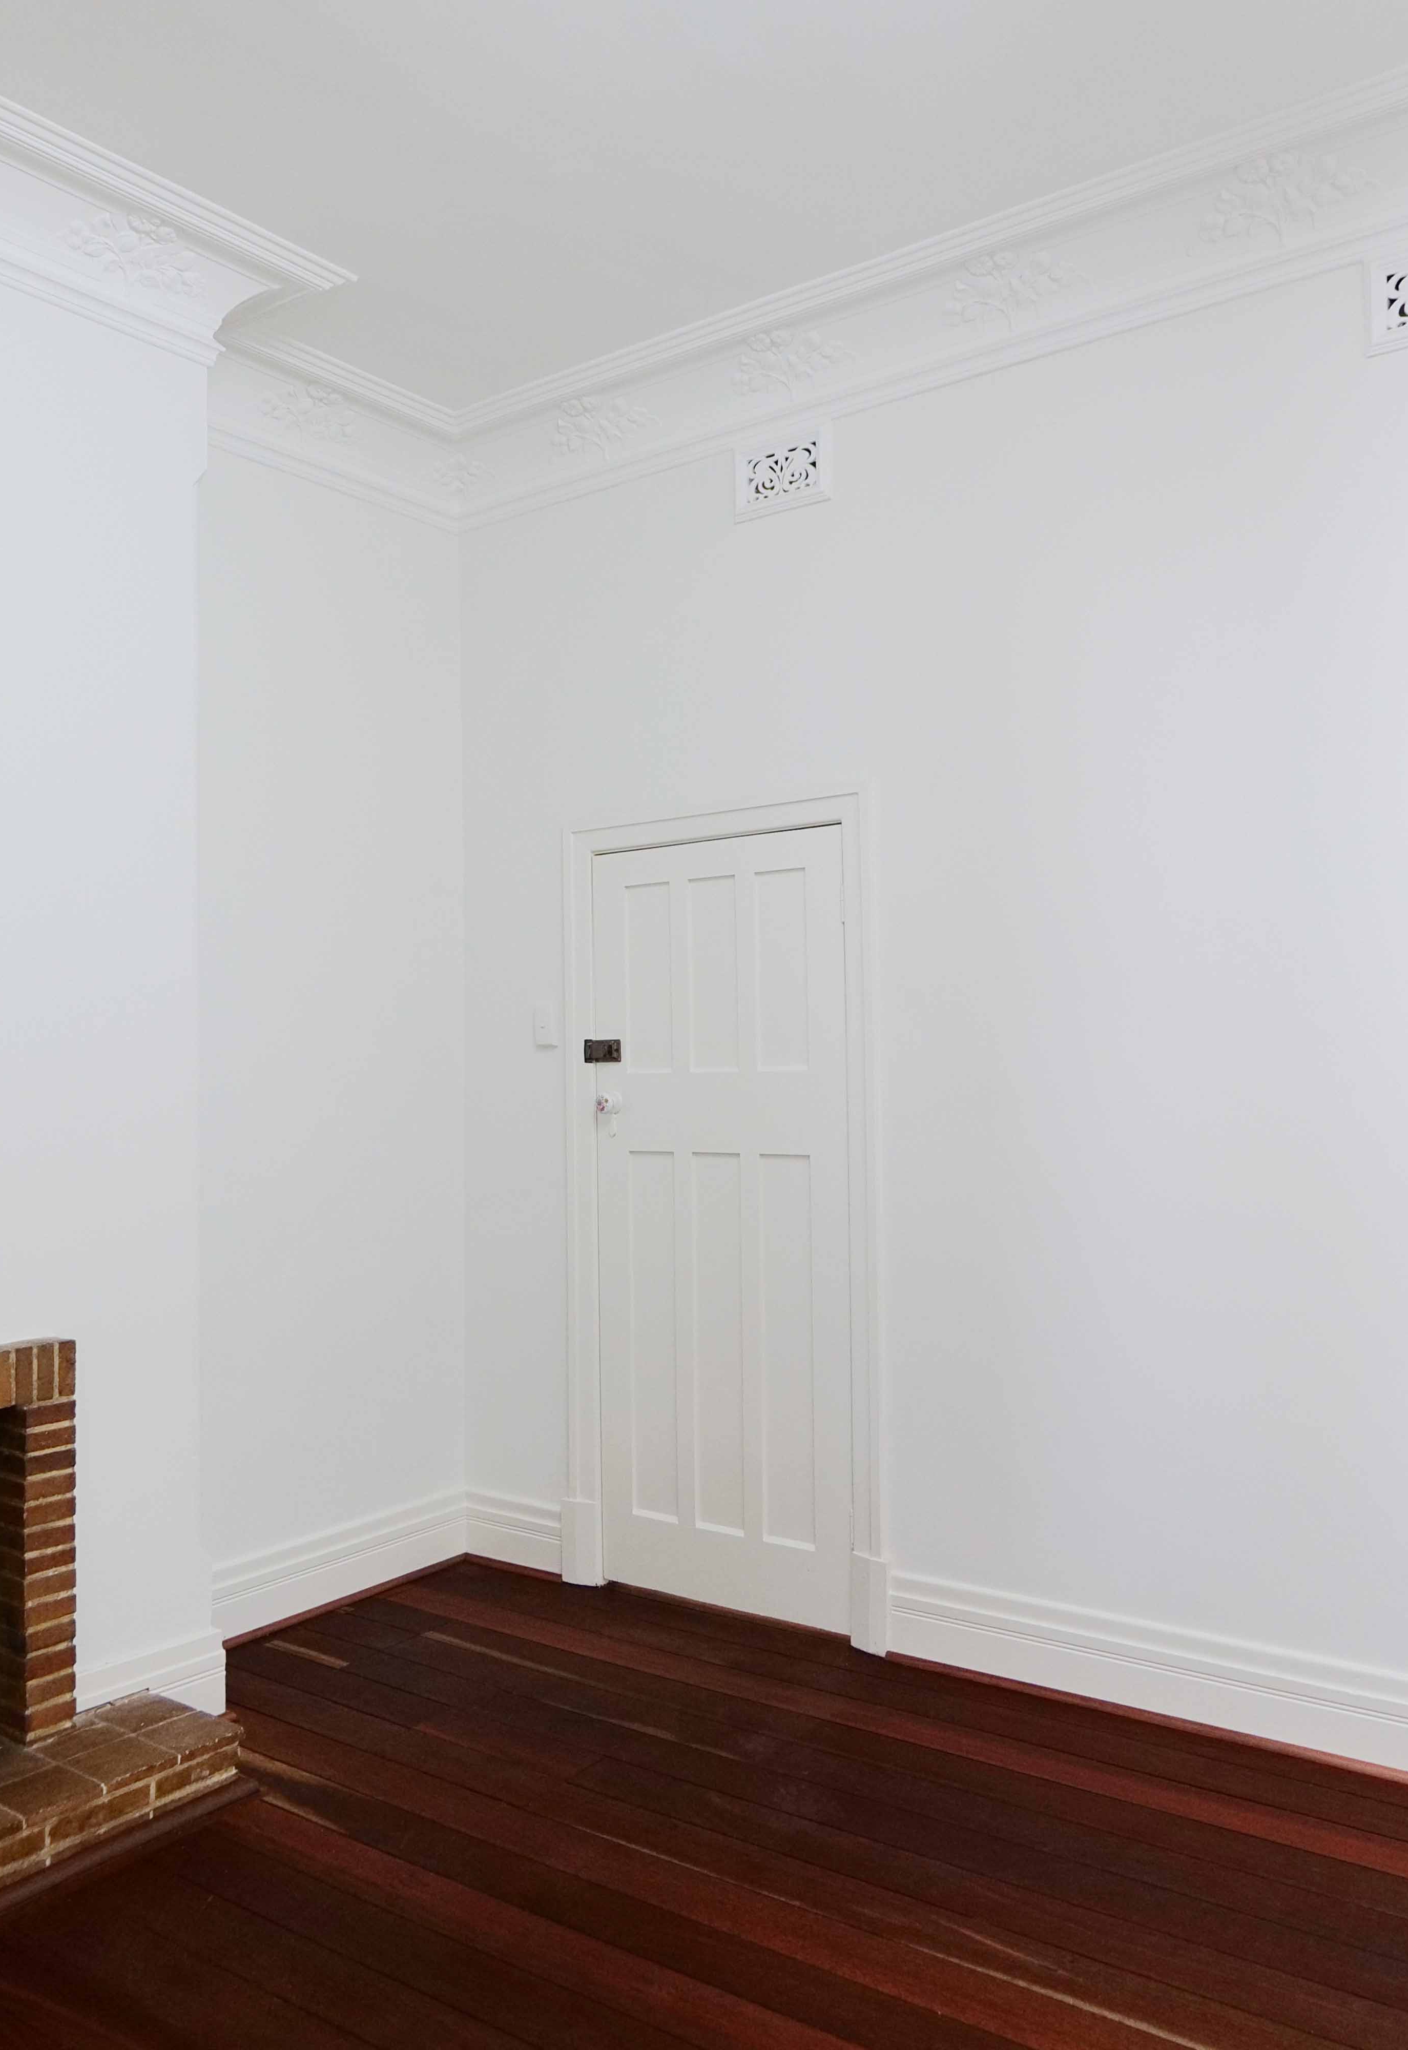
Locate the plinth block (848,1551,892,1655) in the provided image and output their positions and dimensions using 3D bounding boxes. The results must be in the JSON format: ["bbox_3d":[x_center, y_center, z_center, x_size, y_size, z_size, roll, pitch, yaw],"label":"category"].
[{"bbox_3d":[0.413,1.417,3.562,0.103,0.229,0.040,-2,-1,34],"label":"plinth block"}]

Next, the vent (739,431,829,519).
[{"bbox_3d":[0.193,-1.417,3.740,0.280,0.180,0.025,-2,-1,34],"label":"vent"}]

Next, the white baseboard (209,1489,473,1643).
[{"bbox_3d":[-1.006,1.488,3.978,0.030,0.185,0.970,-2,-1,39],"label":"white baseboard"}]

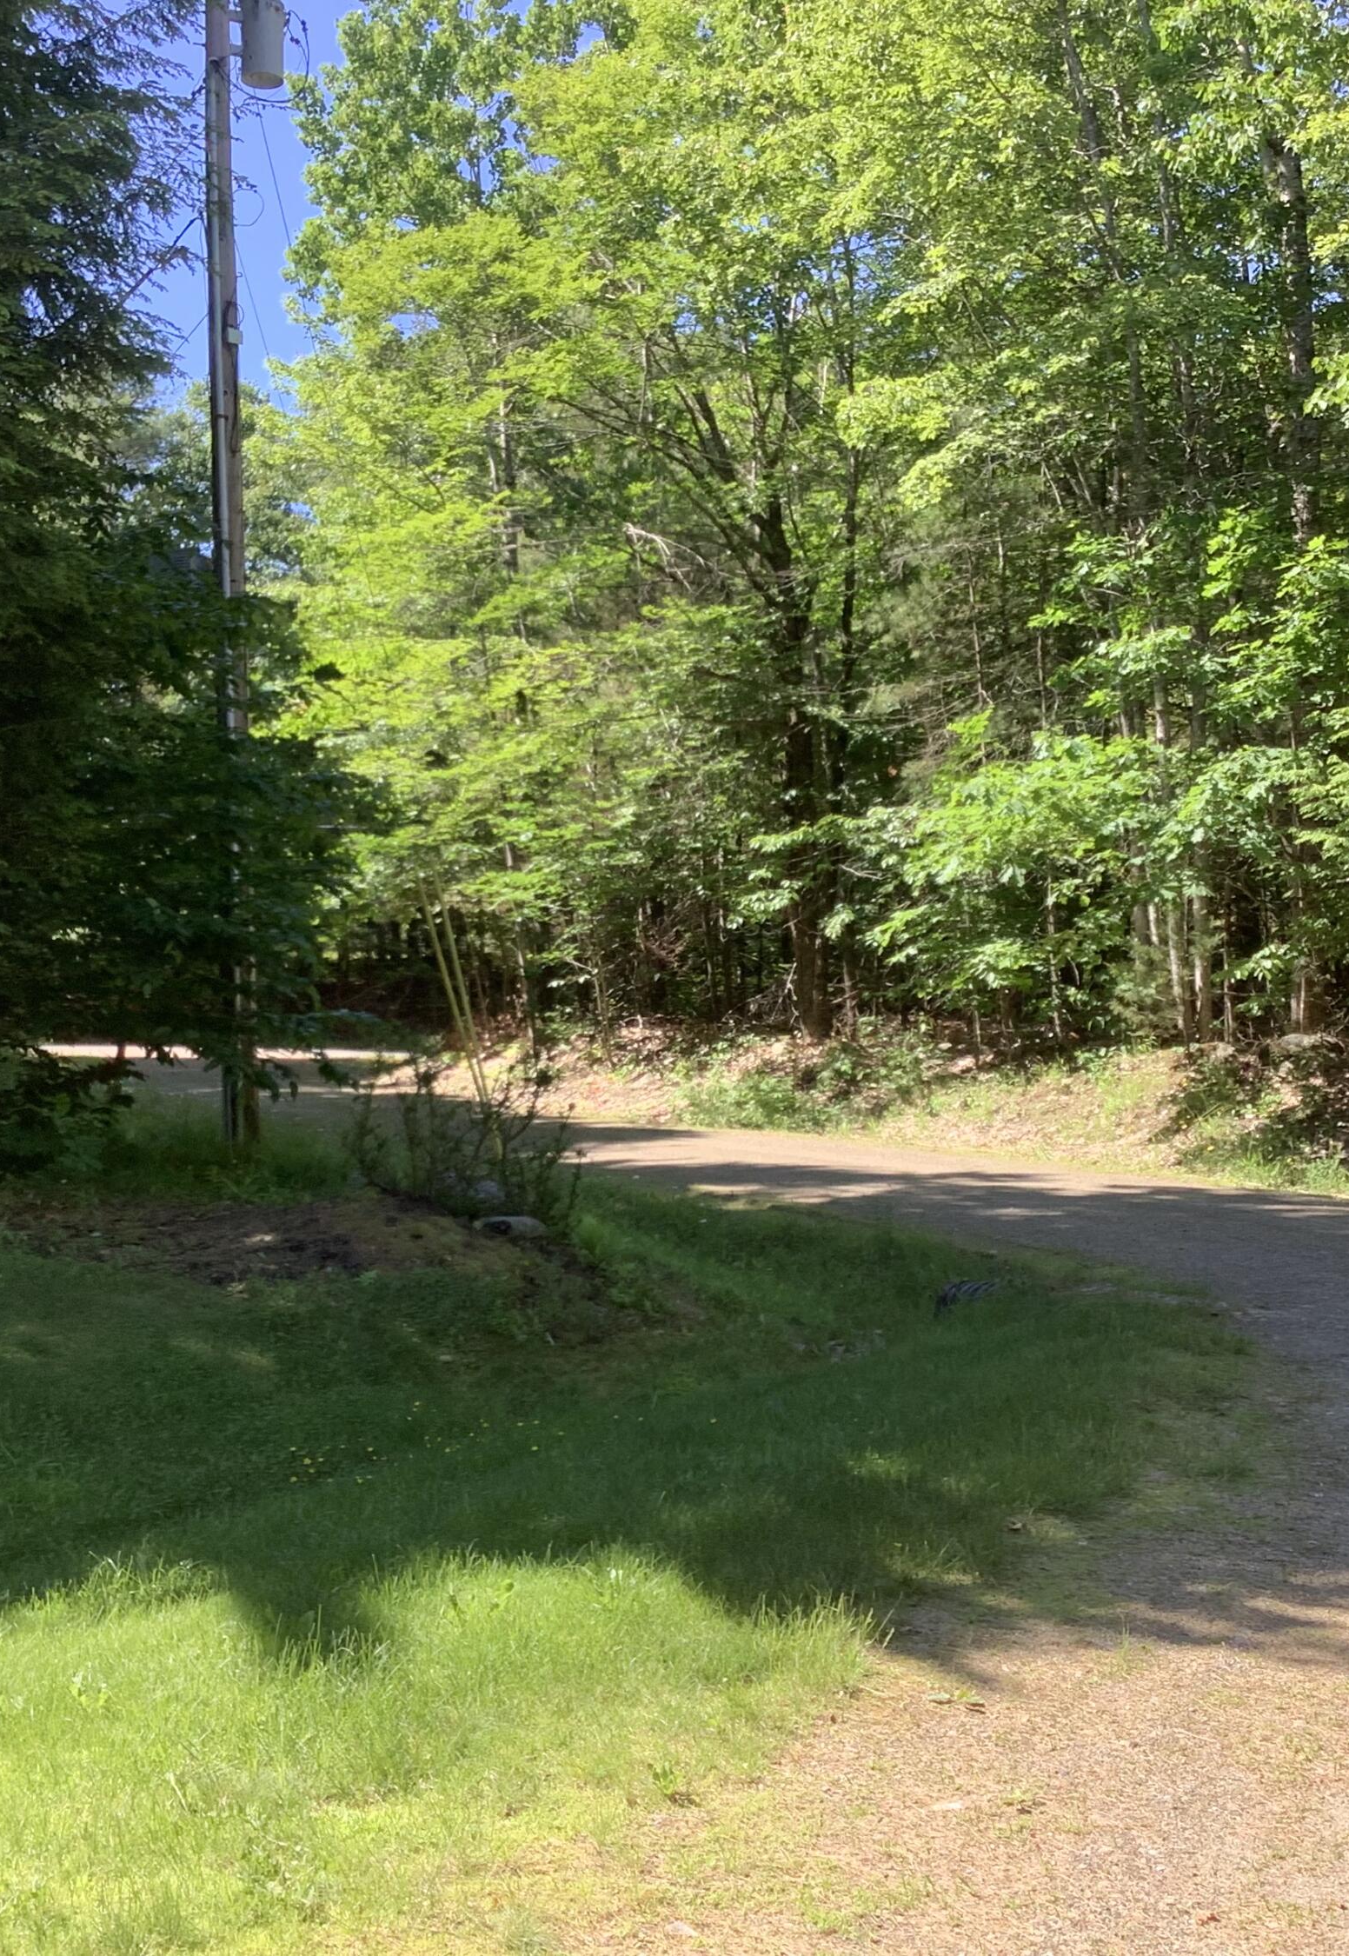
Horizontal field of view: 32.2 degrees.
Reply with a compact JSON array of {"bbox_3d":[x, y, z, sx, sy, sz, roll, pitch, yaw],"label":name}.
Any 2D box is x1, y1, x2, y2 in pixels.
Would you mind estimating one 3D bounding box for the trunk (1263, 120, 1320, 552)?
[{"bbox_3d":[5.815,-6.026,22.000,0.340,3.950,0.300,-4,-1,16],"label":"trunk"}]

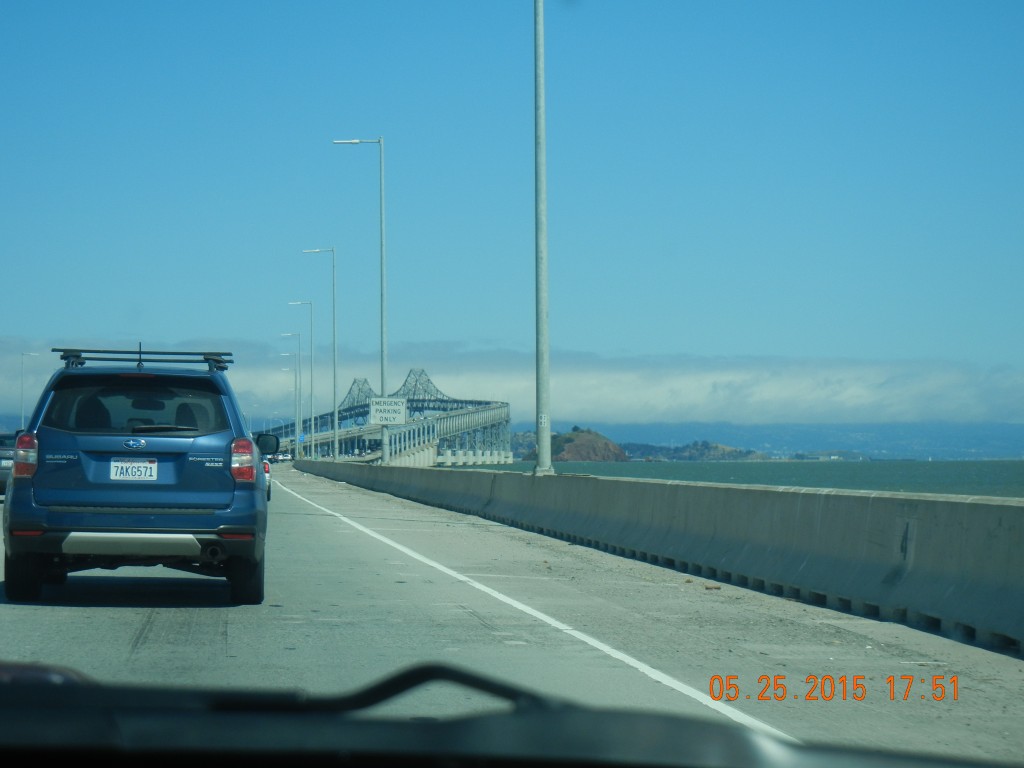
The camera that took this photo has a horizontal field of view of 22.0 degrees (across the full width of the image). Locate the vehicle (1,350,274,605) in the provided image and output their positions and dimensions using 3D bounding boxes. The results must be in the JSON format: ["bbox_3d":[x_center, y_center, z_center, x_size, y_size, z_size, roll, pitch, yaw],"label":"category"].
[{"bbox_3d":[-2.700,0.655,19.420,1.860,1.750,4.600,2,-2,-6],"label":"vehicle"}]

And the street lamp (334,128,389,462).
[{"bbox_3d":[-5.064,-2.791,88.000,1.720,10.950,0.330,0,-2,-6],"label":"street lamp"}]

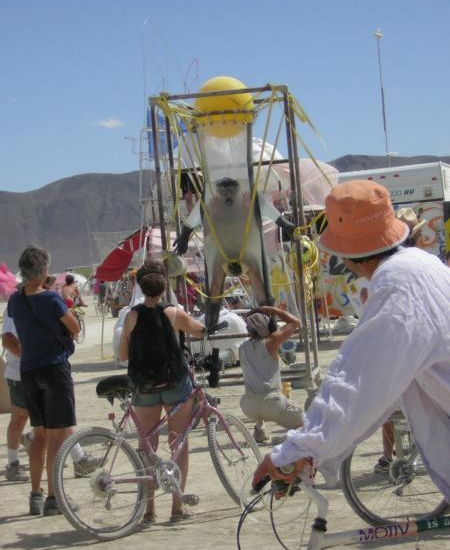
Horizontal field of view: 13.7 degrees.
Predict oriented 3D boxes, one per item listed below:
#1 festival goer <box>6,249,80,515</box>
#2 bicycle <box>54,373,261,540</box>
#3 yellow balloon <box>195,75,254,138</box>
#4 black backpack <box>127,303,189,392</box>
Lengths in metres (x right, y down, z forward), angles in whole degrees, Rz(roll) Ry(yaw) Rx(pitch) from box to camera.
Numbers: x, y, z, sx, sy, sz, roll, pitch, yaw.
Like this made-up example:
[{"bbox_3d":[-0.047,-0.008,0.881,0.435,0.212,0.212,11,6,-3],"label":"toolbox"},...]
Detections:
[{"bbox_3d":[-1.204,0.693,12.350,0.480,1.740,0.370,-4,0,28],"label":"festival goer"},{"bbox_3d":[-0.358,1.012,11.220,1.700,1.020,0.560,-4,-12,-42],"label":"bicycle"},{"bbox_3d":[-0.005,-1.674,18.600,0.600,0.600,0.600,-4,0,0],"label":"yellow balloon"},{"bbox_3d":[-0.409,0.439,11.340,0.330,0.520,0.220,-4,0,16],"label":"black backpack"}]

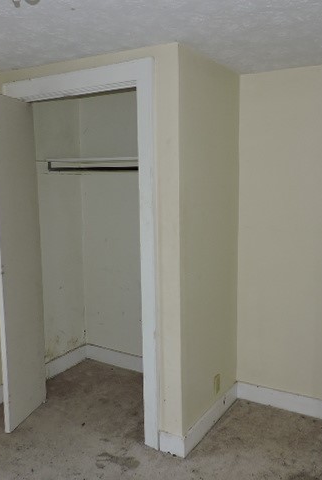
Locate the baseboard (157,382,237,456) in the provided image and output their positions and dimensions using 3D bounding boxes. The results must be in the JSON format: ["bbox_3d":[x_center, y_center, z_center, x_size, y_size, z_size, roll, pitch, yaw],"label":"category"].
[{"bbox_3d":[0.282,1.131,2.918,0.162,0.136,0.861,4,8,31],"label":"baseboard"}]

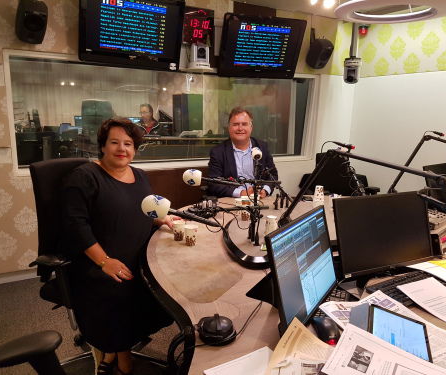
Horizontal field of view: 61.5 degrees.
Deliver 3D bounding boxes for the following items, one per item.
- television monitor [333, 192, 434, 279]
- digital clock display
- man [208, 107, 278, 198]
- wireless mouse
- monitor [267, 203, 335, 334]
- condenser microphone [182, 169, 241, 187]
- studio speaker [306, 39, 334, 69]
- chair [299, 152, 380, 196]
[{"bbox_3d":[0.692,0.193,1.623,0.515,0.320,0.060,-4,-1,-24],"label":"television monitor"},{"bbox_3d":[-0.194,-1.306,3.030,0.280,0.280,0.070,-5,16,-26],"label":"digital clock display"},{"bbox_3d":[0.145,0.132,2.742,0.550,1.360,0.740,0,14,-8],"label":"man"},{"bbox_3d":[0.326,0.456,1.185,0.066,0.038,0.115,-2,15,-15],"label":"wireless mouse"},{"bbox_3d":[0.267,0.266,1.295,0.060,0.320,0.468,-5,7,36],"label":"monitor"},{"bbox_3d":[-0.062,-0.047,1.850,0.270,0.085,0.085,-5,16,-27],"label":"condenser microphone"},{"bbox_3d":[0.911,-1.247,3.500,0.175,0.265,0.165,-6,34,-29],"label":"studio speaker"},{"bbox_3d":[0.973,0.203,3.359,0.660,1.020,0.640,4,14,8],"label":"chair"}]

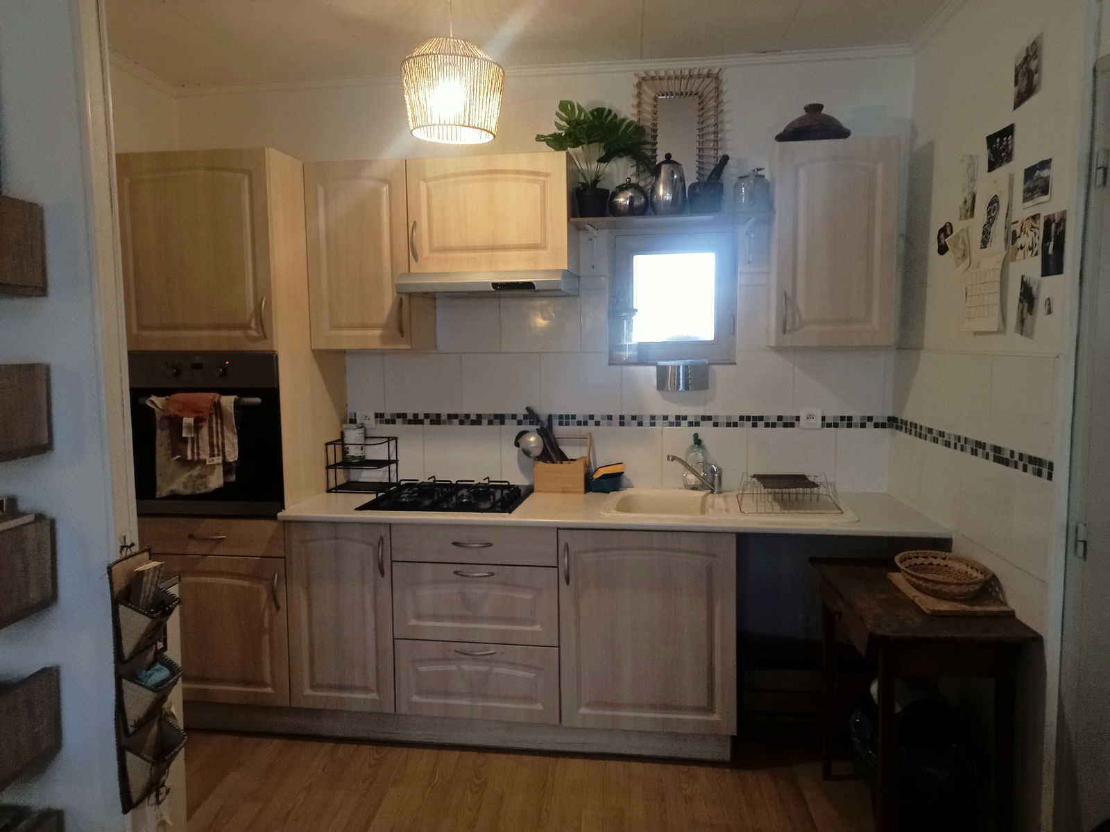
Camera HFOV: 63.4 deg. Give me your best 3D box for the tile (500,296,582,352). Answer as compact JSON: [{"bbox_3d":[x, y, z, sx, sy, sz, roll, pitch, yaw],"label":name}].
[{"bbox_3d":[-0.060,-0.383,3.622,0.332,0.251,0.020,0,5,10],"label":"tile"}]

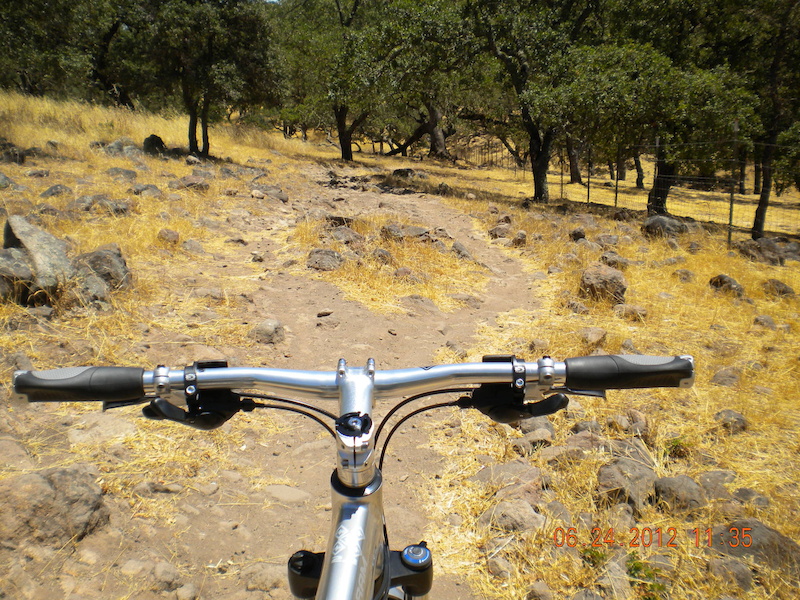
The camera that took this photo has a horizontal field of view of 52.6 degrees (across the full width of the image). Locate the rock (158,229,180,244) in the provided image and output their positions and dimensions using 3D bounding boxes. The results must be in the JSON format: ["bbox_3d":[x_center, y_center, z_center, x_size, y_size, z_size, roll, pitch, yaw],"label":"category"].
[{"bbox_3d":[-2.479,-0.683,8.700,0.230,0.140,0.190,-3,10,-16],"label":"rock"}]

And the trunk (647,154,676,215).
[{"bbox_3d":[4.696,-2.080,14.458,0.520,1.101,0.450,3,10,18],"label":"trunk"}]

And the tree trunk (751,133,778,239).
[{"bbox_3d":[4.596,-1.444,10.200,0.340,1.360,0.250,0,10,0],"label":"tree trunk"}]

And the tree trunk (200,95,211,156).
[{"bbox_3d":[-4.809,-4.314,20.000,0.250,1.530,0.220,-1,12,0],"label":"tree trunk"}]

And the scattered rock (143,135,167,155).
[{"bbox_3d":[-6.525,-4.133,21.500,0.620,0.500,0.500,-3,10,-16],"label":"scattered rock"}]

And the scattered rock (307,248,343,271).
[{"bbox_3d":[-0.756,-0.398,8.181,0.369,0.226,0.277,-1,10,-5],"label":"scattered rock"}]

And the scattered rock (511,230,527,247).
[{"bbox_3d":[1.442,-0.738,9.783,0.175,0.210,0.167,1,10,8],"label":"scattered rock"}]

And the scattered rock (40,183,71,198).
[{"bbox_3d":[-5.308,-1.692,12.500,0.500,0.210,0.380,0,10,0],"label":"scattered rock"}]

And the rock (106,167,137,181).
[{"bbox_3d":[-5.027,-2.283,14.600,0.520,0.220,0.380,-3,11,-18],"label":"rock"}]

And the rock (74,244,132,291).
[{"bbox_3d":[-2.170,-0.244,5.900,0.410,0.320,0.380,0,10,0],"label":"rock"}]

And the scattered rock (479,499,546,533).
[{"bbox_3d":[0.373,0.714,2.680,0.220,0.100,0.170,0,10,0],"label":"scattered rock"}]

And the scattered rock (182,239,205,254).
[{"bbox_3d":[-1.966,-0.509,7.700,0.210,0.125,0.170,-1,12,0],"label":"scattered rock"}]

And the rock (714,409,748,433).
[{"bbox_3d":[1.434,0.521,3.500,0.147,0.080,0.115,-1,12,0],"label":"rock"}]

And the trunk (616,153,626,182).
[{"bbox_3d":[8.215,-4.951,30.000,0.380,1.080,0.360,0,10,0],"label":"trunk"}]

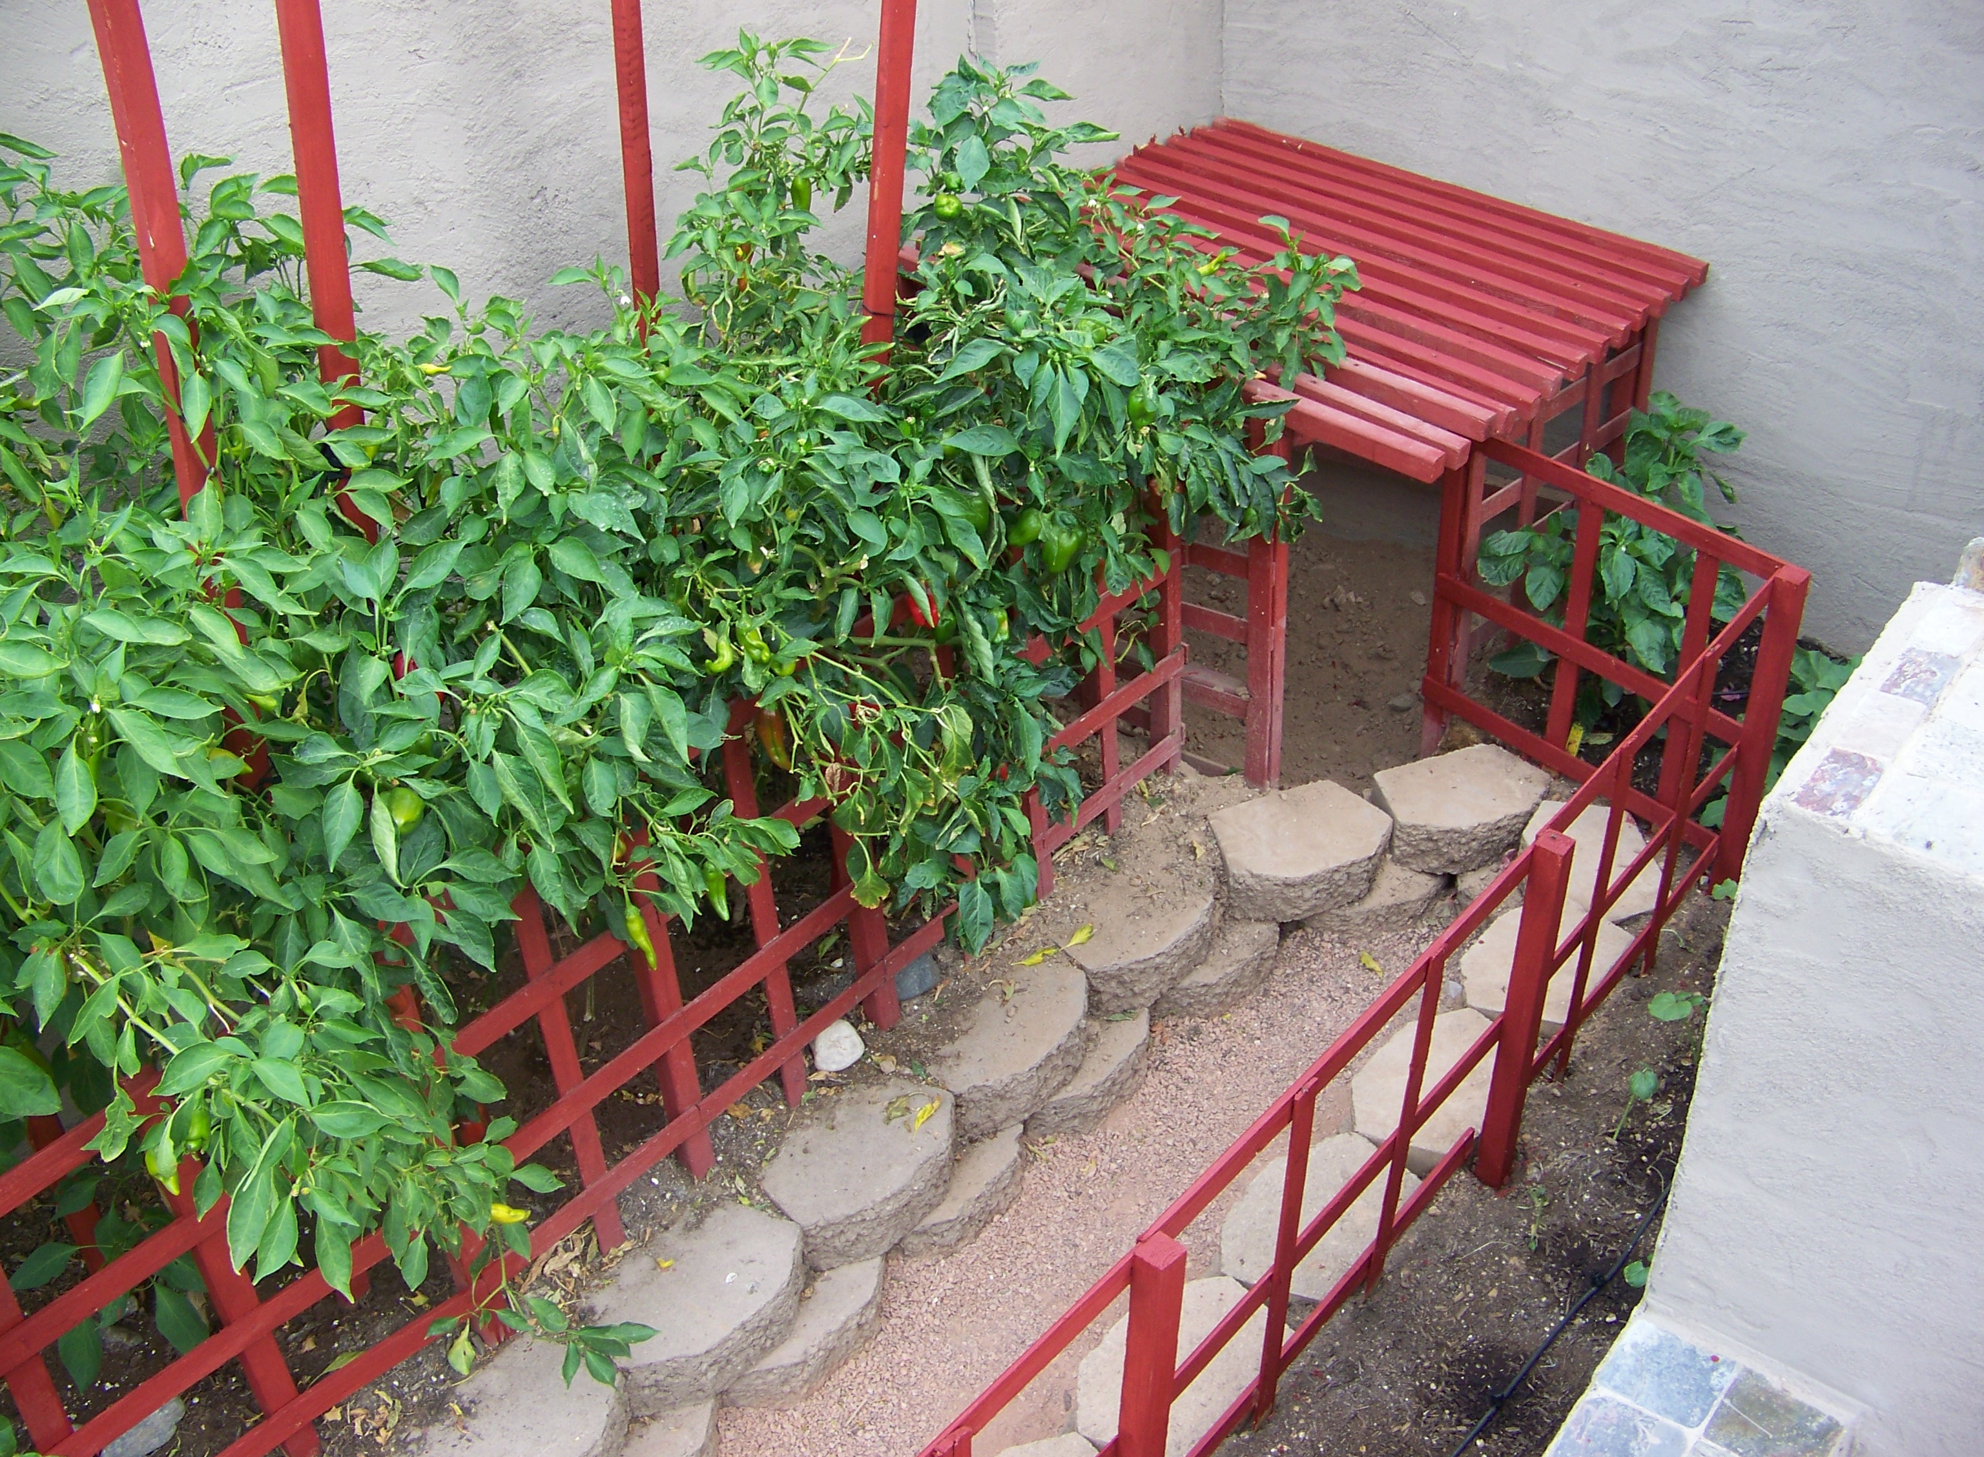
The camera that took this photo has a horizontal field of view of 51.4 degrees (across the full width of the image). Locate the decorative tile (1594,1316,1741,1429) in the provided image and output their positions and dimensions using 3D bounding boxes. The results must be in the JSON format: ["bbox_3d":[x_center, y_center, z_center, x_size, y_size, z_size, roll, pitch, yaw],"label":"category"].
[{"bbox_3d":[0.698,0.670,2.134,0.100,0.010,0.100,18,39,30],"label":"decorative tile"}]

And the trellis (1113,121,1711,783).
[{"bbox_3d":[0.559,-0.522,3.793,0.900,0.715,1.200,-31,42,-34],"label":"trellis"}]

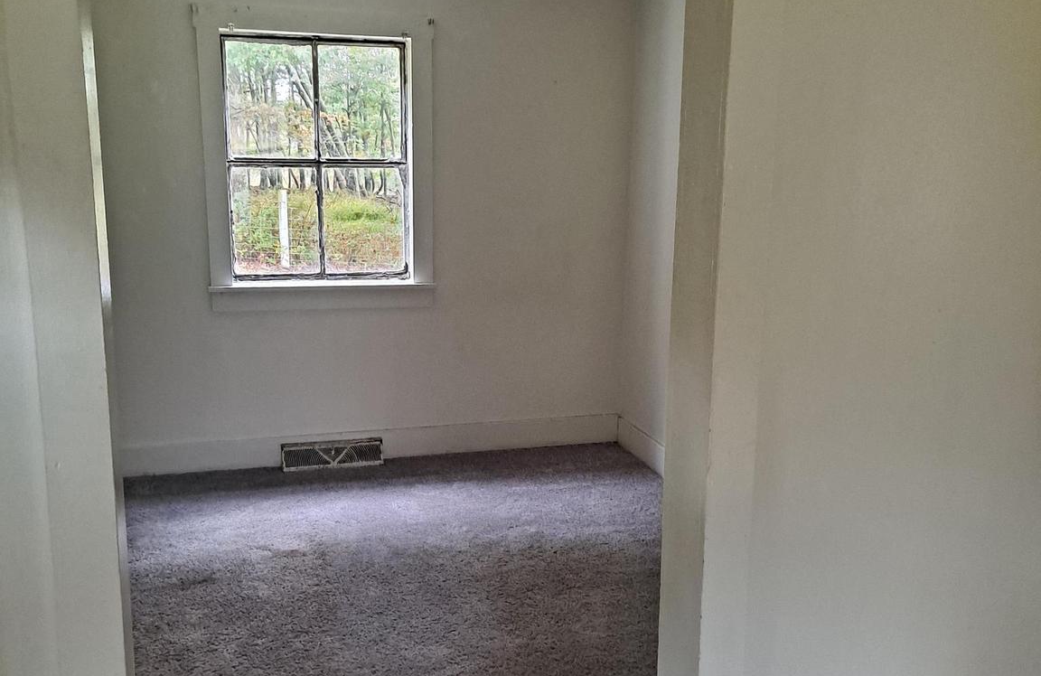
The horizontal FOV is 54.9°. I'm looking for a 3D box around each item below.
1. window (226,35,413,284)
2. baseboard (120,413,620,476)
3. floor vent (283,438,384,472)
[{"bbox_3d":[-0.876,-0.777,4.433,0.785,1.040,0.080,-2,11,-15],"label":"window"},{"bbox_3d":[-0.700,0.499,4.659,2.453,0.142,0.020,-2,11,-15],"label":"baseboard"},{"bbox_3d":[-0.857,0.535,4.579,0.447,0.110,0.060,-2,11,-15],"label":"floor vent"}]

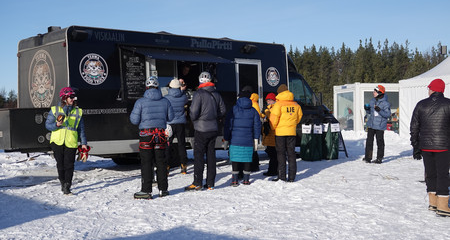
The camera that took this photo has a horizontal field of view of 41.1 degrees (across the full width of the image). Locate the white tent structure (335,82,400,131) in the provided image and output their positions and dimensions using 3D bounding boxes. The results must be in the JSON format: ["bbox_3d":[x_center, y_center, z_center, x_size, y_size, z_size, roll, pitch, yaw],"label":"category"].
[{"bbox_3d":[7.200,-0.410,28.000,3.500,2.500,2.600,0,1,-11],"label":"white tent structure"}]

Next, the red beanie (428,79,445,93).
[{"bbox_3d":[2.820,-0.455,8.000,0.200,0.190,0.240,-1,1,-38],"label":"red beanie"}]

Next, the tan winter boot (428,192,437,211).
[{"bbox_3d":[2.920,1.110,8.200,0.300,0.260,0.120,0,1,-13],"label":"tan winter boot"}]

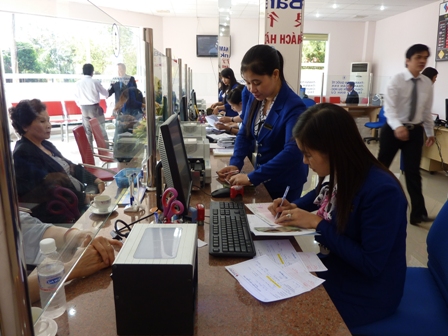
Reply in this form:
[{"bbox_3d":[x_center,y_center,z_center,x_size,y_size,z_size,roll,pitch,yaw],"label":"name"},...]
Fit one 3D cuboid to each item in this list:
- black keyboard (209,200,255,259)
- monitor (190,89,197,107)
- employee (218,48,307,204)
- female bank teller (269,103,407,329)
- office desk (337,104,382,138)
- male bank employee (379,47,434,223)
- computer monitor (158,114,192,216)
[{"bbox_3d":[0.020,0.208,1.197,0.145,0.030,0.458,0,14,-2],"label":"black keyboard"},{"bbox_3d":[-0.428,-0.966,4.810,0.150,0.360,0.380,0,14,-3],"label":"monitor"},{"bbox_3d":[0.239,0.149,1.654,0.490,1.460,0.470,-11,18,-38],"label":"employee"},{"bbox_3d":[0.397,0.377,1.215,0.580,1.210,0.460,2,14,7],"label":"female bank teller"},{"bbox_3d":[3.639,-1.263,8.901,1.200,0.750,0.600,1,14,3],"label":"office desk"},{"bbox_3d":[1.732,-0.314,3.113,0.560,1.660,0.600,-2,14,-8],"label":"male bank employee"},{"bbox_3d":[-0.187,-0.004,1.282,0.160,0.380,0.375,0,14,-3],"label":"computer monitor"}]

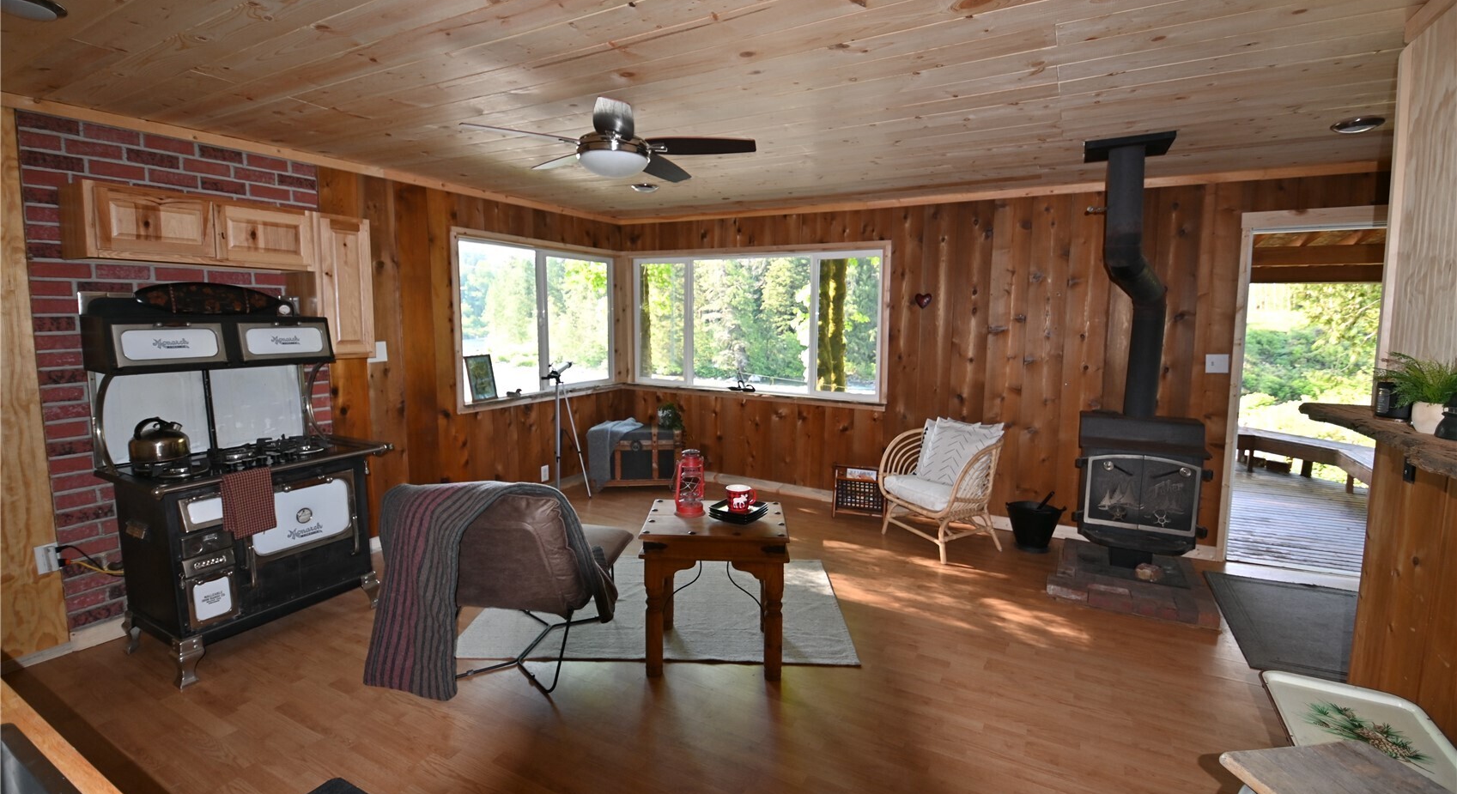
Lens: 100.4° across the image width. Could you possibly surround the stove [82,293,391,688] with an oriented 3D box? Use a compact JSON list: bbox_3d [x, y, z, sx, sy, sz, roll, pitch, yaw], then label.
[{"bbox_3d":[-2.261,0.338,2.923,0.690,1.590,1.000,5,8,28],"label":"stove"}]

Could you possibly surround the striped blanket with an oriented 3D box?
[{"bbox_3d":[-1.024,0.739,2.561,0.890,0.840,0.510,2,8,13],"label":"striped blanket"}]

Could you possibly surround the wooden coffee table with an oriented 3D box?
[{"bbox_3d":[-0.055,0.858,2.795,0.615,0.636,0.535,1,7,1],"label":"wooden coffee table"}]

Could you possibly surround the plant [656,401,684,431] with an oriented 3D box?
[{"bbox_3d":[-0.525,0.172,5.452,0.230,0.270,0.230,5,8,28],"label":"plant"}]

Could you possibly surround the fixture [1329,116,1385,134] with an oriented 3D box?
[{"bbox_3d":[2.860,-1.231,2.761,0.180,0.030,0.180,5,8,28],"label":"fixture"}]

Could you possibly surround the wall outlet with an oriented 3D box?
[{"bbox_3d":[-2.947,0.708,2.633,0.035,0.118,0.072,5,8,28],"label":"wall outlet"}]

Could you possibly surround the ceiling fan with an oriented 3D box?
[{"bbox_3d":[-0.506,-1.125,2.671,1.220,0.300,1.190,-1,8,-11],"label":"ceiling fan"}]

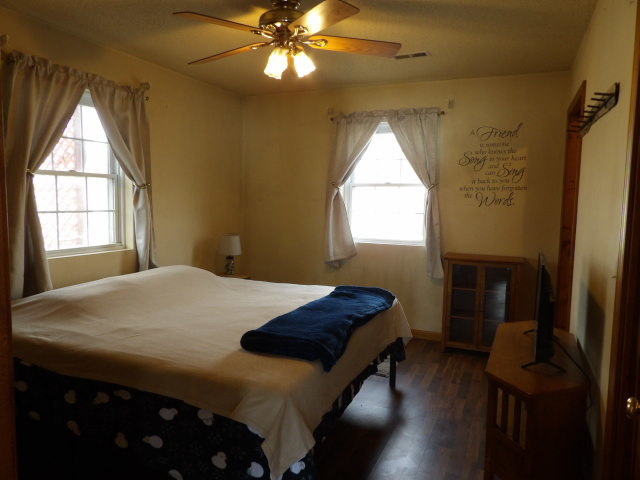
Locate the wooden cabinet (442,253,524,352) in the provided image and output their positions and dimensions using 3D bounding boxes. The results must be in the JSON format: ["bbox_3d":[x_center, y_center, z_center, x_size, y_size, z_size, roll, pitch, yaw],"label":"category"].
[{"bbox_3d":[1.421,0.576,3.893,0.644,0.866,0.285,3,5,24],"label":"wooden cabinet"}]

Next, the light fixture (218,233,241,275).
[{"bbox_3d":[-0.900,0.144,4.460,0.232,0.410,0.232,1,5,0],"label":"light fixture"}]

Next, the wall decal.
[{"bbox_3d":[1.526,-0.653,3.940,0.610,0.740,0.010,3,5,24],"label":"wall decal"}]

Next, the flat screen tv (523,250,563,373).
[{"bbox_3d":[1.176,0.341,2.342,0.180,0.490,0.720,3,6,26],"label":"flat screen tv"}]

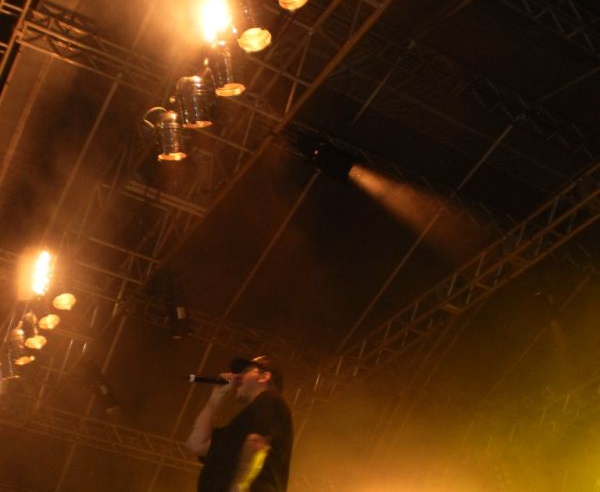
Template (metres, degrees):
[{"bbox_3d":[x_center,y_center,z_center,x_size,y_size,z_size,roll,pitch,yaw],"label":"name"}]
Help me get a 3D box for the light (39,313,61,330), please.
[{"bbox_3d":[-2.912,0.721,9.562,0.250,0.380,0.250,-23,-37,-5],"label":"light"}]

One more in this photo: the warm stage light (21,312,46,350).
[{"bbox_3d":[-3.180,0.991,9.931,0.250,0.380,0.250,-18,-34,-11],"label":"warm stage light"}]

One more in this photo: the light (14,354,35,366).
[{"bbox_3d":[-3.433,1.241,10.269,0.250,0.380,0.250,-5,-29,-32],"label":"light"}]

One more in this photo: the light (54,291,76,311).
[{"bbox_3d":[-2.636,0.475,9.210,0.250,0.380,0.250,-27,-40,1],"label":"light"}]

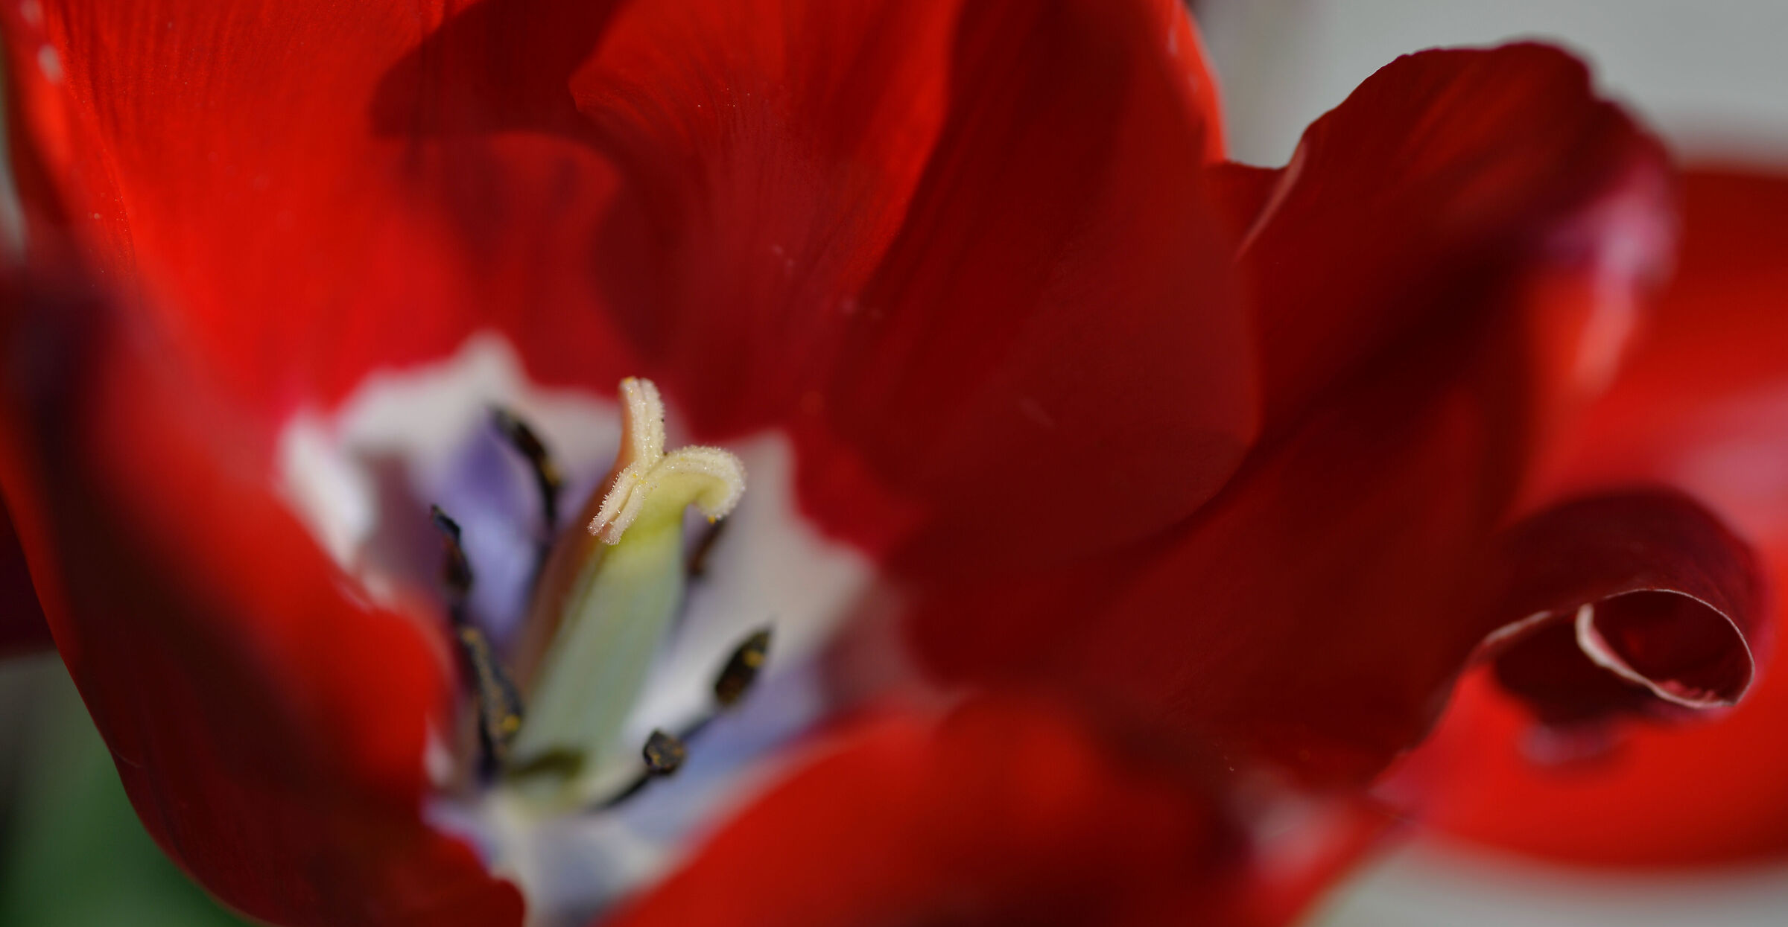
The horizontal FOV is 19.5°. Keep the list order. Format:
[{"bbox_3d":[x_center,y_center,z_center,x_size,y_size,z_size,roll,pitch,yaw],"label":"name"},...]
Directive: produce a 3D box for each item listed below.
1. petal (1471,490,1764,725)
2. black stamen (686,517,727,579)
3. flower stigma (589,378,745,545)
[{"bbox_3d":[0.045,0.009,0.322,0.018,0.011,0.012,-2,42,-5],"label":"petal"},{"bbox_3d":[-0.012,0.005,0.332,0.002,0.006,0.002,14,36,-11],"label":"black stamen"},{"bbox_3d":[-0.014,0.000,0.320,0.009,0.006,0.009,7,41,-6],"label":"flower stigma"}]

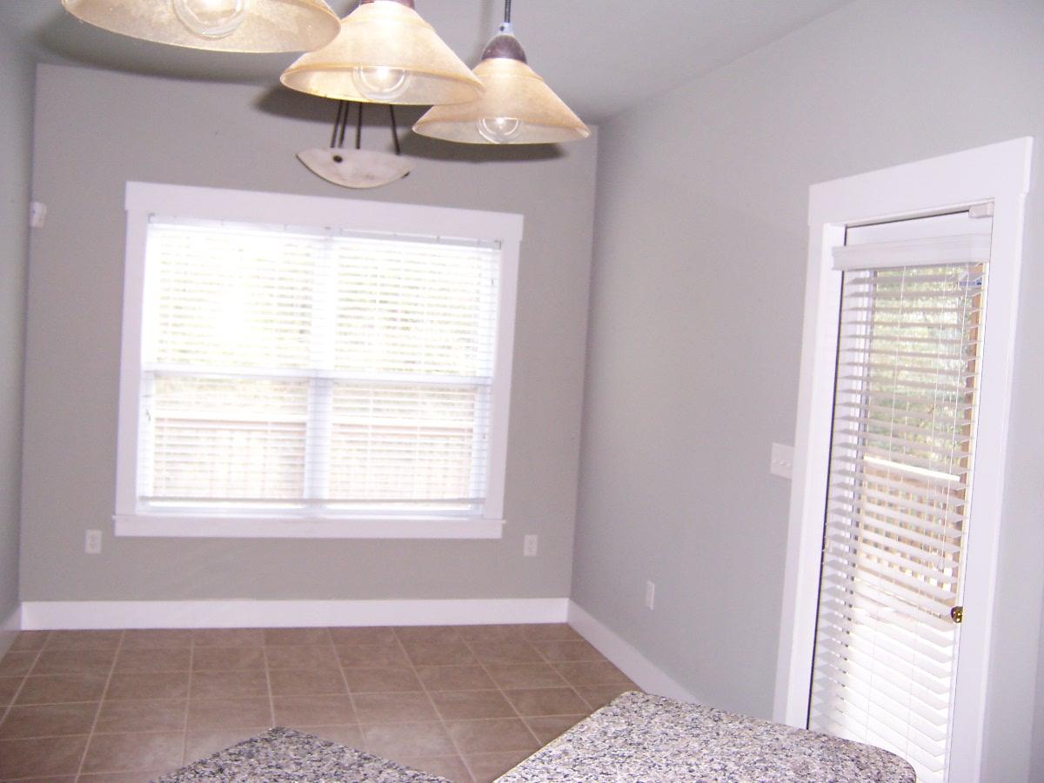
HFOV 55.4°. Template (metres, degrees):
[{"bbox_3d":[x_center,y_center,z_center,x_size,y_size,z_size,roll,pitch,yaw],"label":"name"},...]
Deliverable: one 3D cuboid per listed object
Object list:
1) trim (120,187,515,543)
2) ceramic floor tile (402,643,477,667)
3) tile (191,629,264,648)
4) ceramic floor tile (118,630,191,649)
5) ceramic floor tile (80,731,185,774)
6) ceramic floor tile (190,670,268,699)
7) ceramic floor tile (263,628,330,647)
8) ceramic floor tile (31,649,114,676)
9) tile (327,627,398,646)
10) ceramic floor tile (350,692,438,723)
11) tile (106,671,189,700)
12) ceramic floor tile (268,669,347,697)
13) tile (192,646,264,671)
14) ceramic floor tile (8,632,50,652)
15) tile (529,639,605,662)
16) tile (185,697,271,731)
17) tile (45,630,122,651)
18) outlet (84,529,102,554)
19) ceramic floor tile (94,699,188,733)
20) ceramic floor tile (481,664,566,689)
[{"bbox_3d":[-1.019,-0.114,5.199,1.998,1.756,0.110,3,3,-17],"label":"trim"},{"bbox_3d":[-0.404,1.301,4.918,0.330,0.010,0.330,3,3,-17],"label":"ceramic floor tile"},{"bbox_3d":[-1.454,1.227,4.945,0.330,0.010,0.320,3,3,-17],"label":"tile"},{"bbox_3d":[-1.762,1.204,4.831,0.328,0.010,0.328,3,3,-17],"label":"ceramic floor tile"},{"bbox_3d":[-1.392,1.300,3.578,0.330,0.010,0.330,3,3,-17],"label":"ceramic floor tile"},{"bbox_3d":[-1.265,1.272,4.311,0.330,0.010,0.330,3,3,-17],"label":"ceramic floor tile"},{"bbox_3d":[-1.127,1.239,5.020,0.328,0.010,0.328,3,3,-17],"label":"ceramic floor tile"},{"bbox_3d":[-1.987,1.209,4.419,0.328,0.010,0.328,3,3,-17],"label":"ceramic floor tile"},{"bbox_3d":[-0.817,1.262,5.136,0.330,0.010,0.320,3,3,-17],"label":"tile"},{"bbox_3d":[-0.533,1.330,4.182,0.330,0.010,0.330,3,3,-17],"label":"ceramic floor tile"},{"bbox_3d":[-1.586,1.258,4.225,0.330,0.010,0.330,3,3,-17],"label":"tile"},{"bbox_3d":[-0.947,1.294,4.418,0.330,0.010,0.330,3,3,-17],"label":"ceramic floor tile"},{"bbox_3d":[-1.361,1.249,4.631,0.330,0.010,0.330,3,3,-17],"label":"tile"},{"bbox_3d":[-2.309,1.174,4.668,0.142,0.010,0.328,3,3,-17],"label":"ceramic floor tile"},{"bbox_3d":[0.234,1.341,5.124,0.330,0.010,0.330,3,3,-17],"label":"tile"},{"bbox_3d":[-1.170,1.295,3.991,0.330,0.010,0.330,3,3,-17],"label":"tile"},{"bbox_3d":[-2.080,1.187,4.737,0.328,0.010,0.328,3,3,-17],"label":"tile"},{"bbox_3d":[-2.092,0.736,4.859,0.072,0.115,0.010,3,3,-17],"label":"outlet"},{"bbox_3d":[-1.487,1.277,3.897,0.330,0.010,0.330,3,3,-17],"label":"ceramic floor tile"},{"bbox_3d":[0.011,1.341,4.694,0.330,0.010,0.330,3,3,-17],"label":"ceramic floor tile"}]

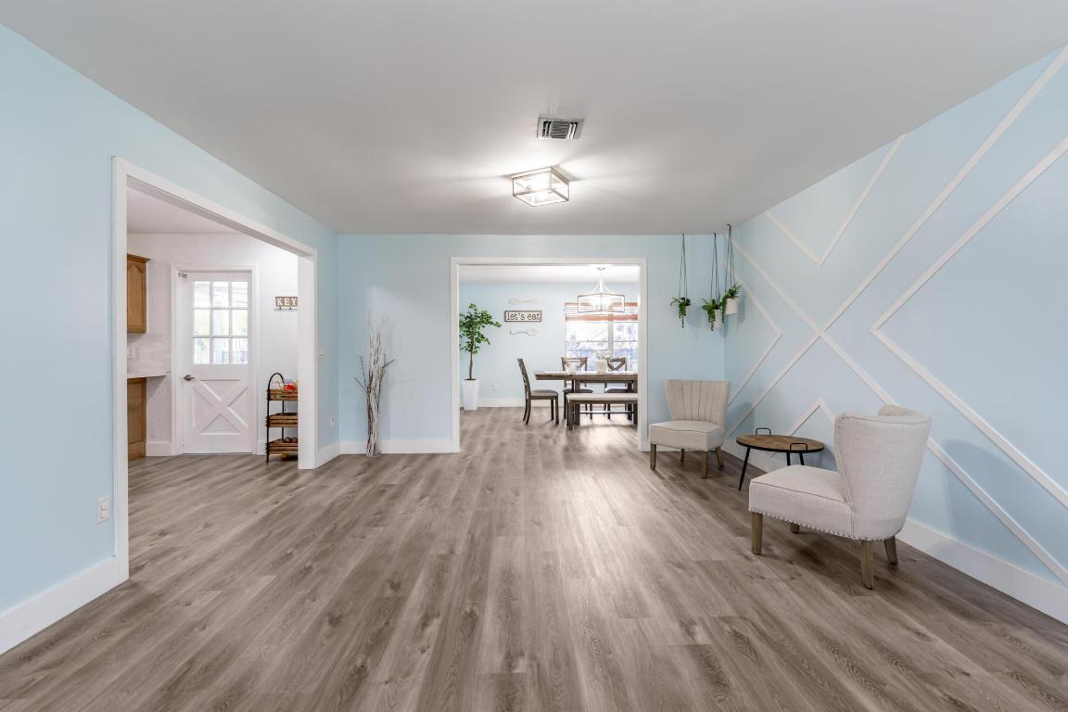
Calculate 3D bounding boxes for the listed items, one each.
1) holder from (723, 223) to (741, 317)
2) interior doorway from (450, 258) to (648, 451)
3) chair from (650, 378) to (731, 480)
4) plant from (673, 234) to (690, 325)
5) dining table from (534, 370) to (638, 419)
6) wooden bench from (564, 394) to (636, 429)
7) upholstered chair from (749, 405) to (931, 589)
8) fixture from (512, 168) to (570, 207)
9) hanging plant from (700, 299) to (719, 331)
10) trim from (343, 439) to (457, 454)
[{"bbox_3d":[2.051,-0.893,4.968,0.190,0.940,0.180,0,1,-1],"label":"holder"},{"bbox_3d":[0.174,-0.012,5.366,2.200,2.180,0.120,0,1,-1],"label":"interior doorway"},{"bbox_3d":[1.508,0.671,4.560,0.600,0.830,0.660,1,1,40],"label":"chair"},{"bbox_3d":[1.628,-0.832,5.225,0.185,1.010,0.175,0,1,-1],"label":"plant"},{"bbox_3d":[1.052,0.660,7.460,2.100,0.760,1.000,0,1,-1],"label":"dining table"},{"bbox_3d":[1.111,0.833,7.032,1.280,0.480,0.400,0,1,-1],"label":"wooden bench"},{"bbox_3d":[1.670,0.703,2.619,0.600,0.830,0.690,-1,1,-40],"label":"upholstered chair"},{"bbox_3d":[0.058,-1.244,3.528,0.315,0.155,0.315,0,1,28],"label":"fixture"},{"bbox_3d":[1.921,-0.451,5.190,0.205,0.340,0.190,0,1,-1],"label":"hanging plant"},{"bbox_3d":[-1.498,1.007,5.270,1.280,0.167,0.022,0,1,-1],"label":"trim"}]

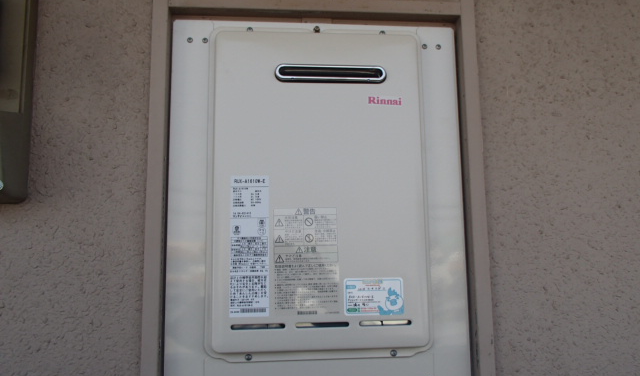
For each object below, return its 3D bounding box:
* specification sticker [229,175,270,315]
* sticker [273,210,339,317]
[{"bbox_3d":[-0.105,0.086,0.779,0.058,0.210,0.004,0,-8,-5],"label":"specification sticker"},{"bbox_3d":[-0.020,0.110,0.783,0.098,0.158,0.004,0,-8,-5],"label":"sticker"}]

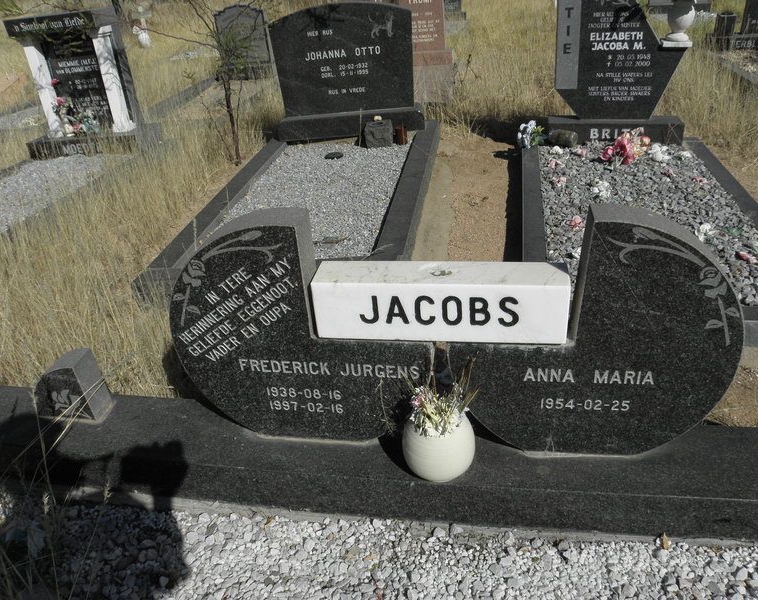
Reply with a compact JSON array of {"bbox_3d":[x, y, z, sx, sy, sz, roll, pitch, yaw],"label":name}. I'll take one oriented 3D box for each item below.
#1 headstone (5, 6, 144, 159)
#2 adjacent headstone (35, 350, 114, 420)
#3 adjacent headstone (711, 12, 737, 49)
[{"bbox_3d":[-2.350,-1.662,4.630,0.900,1.030,0.350,1,32,12],"label":"headstone"},{"bbox_3d":[-0.850,0.228,1.629,0.171,0.174,0.079,1,32,12],"label":"adjacent headstone"},{"bbox_3d":[3.332,-2.588,5.795,0.180,0.290,0.180,1,32,12],"label":"adjacent headstone"}]

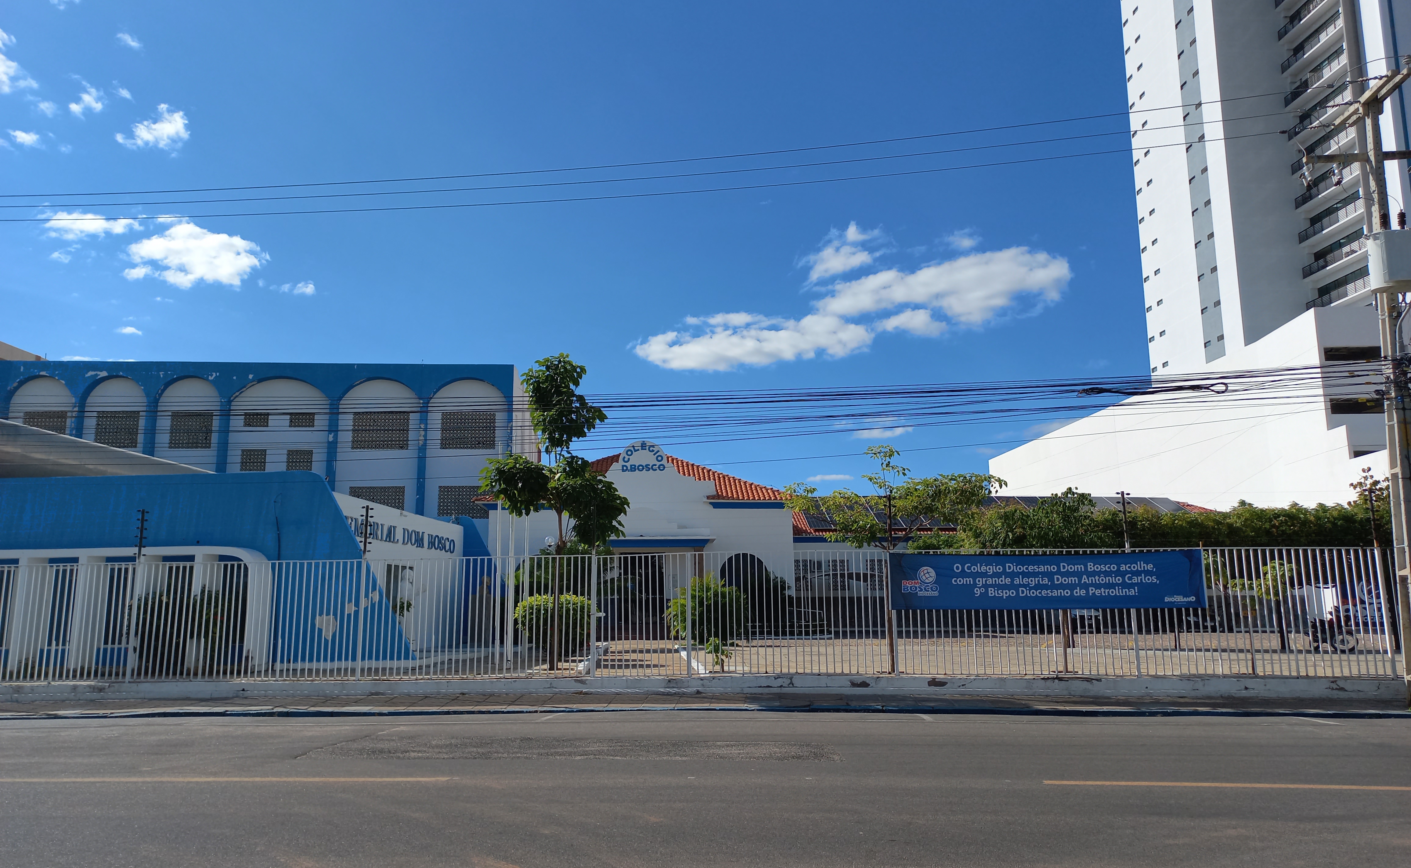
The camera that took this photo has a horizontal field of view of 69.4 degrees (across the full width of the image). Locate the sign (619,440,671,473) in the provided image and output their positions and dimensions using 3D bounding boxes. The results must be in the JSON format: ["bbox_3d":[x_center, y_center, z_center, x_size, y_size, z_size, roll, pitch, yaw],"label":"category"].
[{"bbox_3d":[-2.165,0.805,36.382,1.771,1.273,0.150,0,-10,0],"label":"sign"}]

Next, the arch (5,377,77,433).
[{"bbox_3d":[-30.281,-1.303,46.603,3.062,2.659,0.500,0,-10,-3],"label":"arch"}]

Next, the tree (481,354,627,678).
[{"bbox_3d":[-2.956,1.431,19.945,2.954,6.159,2.700,0,-10,0],"label":"tree"}]

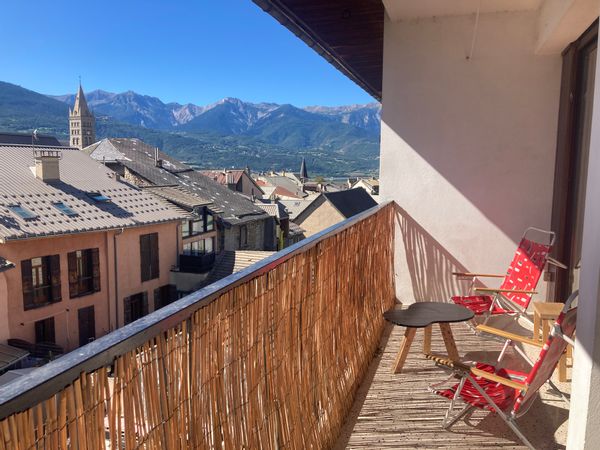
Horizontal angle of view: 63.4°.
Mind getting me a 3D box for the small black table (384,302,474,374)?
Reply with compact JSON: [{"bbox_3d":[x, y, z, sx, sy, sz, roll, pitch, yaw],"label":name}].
[{"bbox_3d":[0.859,0.776,3.321,0.645,0.352,0.459,-4,8,-32],"label":"small black table"}]

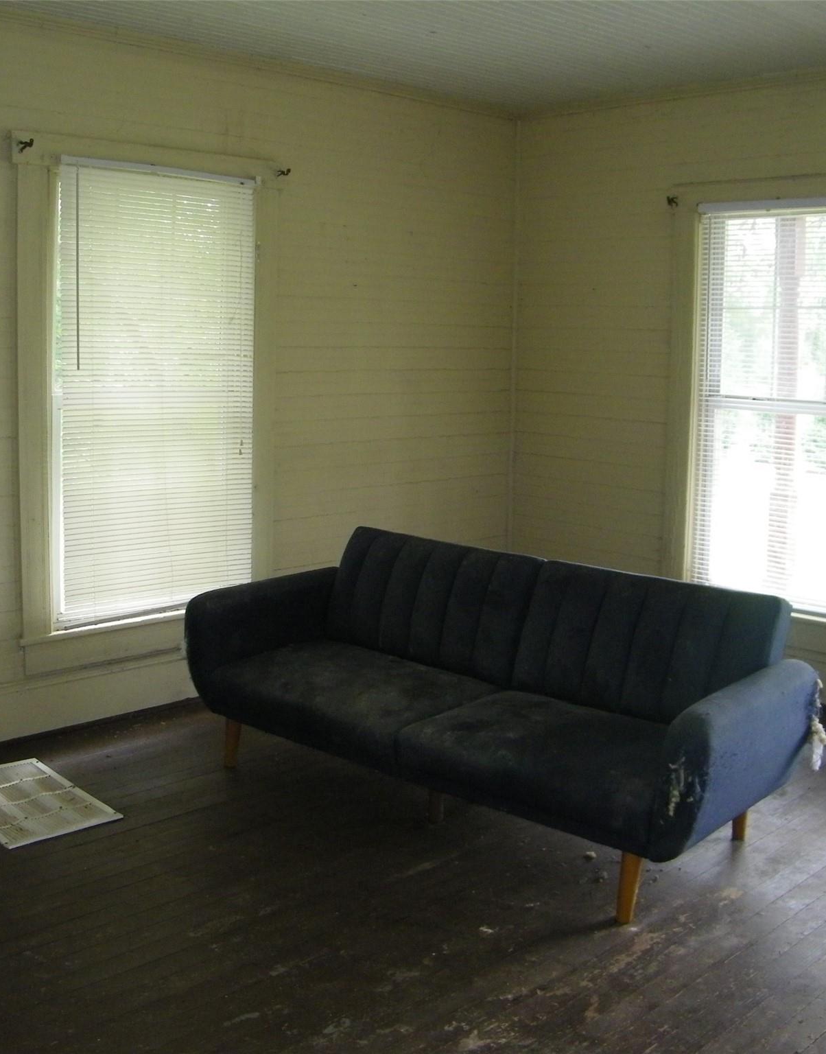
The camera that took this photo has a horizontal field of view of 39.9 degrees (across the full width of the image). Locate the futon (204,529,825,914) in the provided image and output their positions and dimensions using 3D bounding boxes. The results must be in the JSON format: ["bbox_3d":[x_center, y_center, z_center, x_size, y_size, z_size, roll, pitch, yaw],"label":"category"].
[{"bbox_3d":[0.195,0.524,3.616,2.080,0.790,0.840,9,12,42],"label":"futon"}]

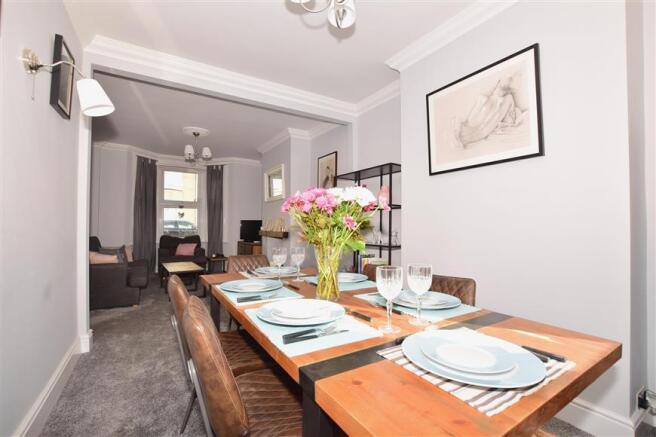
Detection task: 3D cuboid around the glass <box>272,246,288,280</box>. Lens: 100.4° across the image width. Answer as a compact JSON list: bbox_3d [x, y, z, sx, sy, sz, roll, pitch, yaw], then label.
[{"bbox_3d":[-0.295,0.282,1.684,0.085,0.193,0.085,1,-3,0],"label":"glass"}]

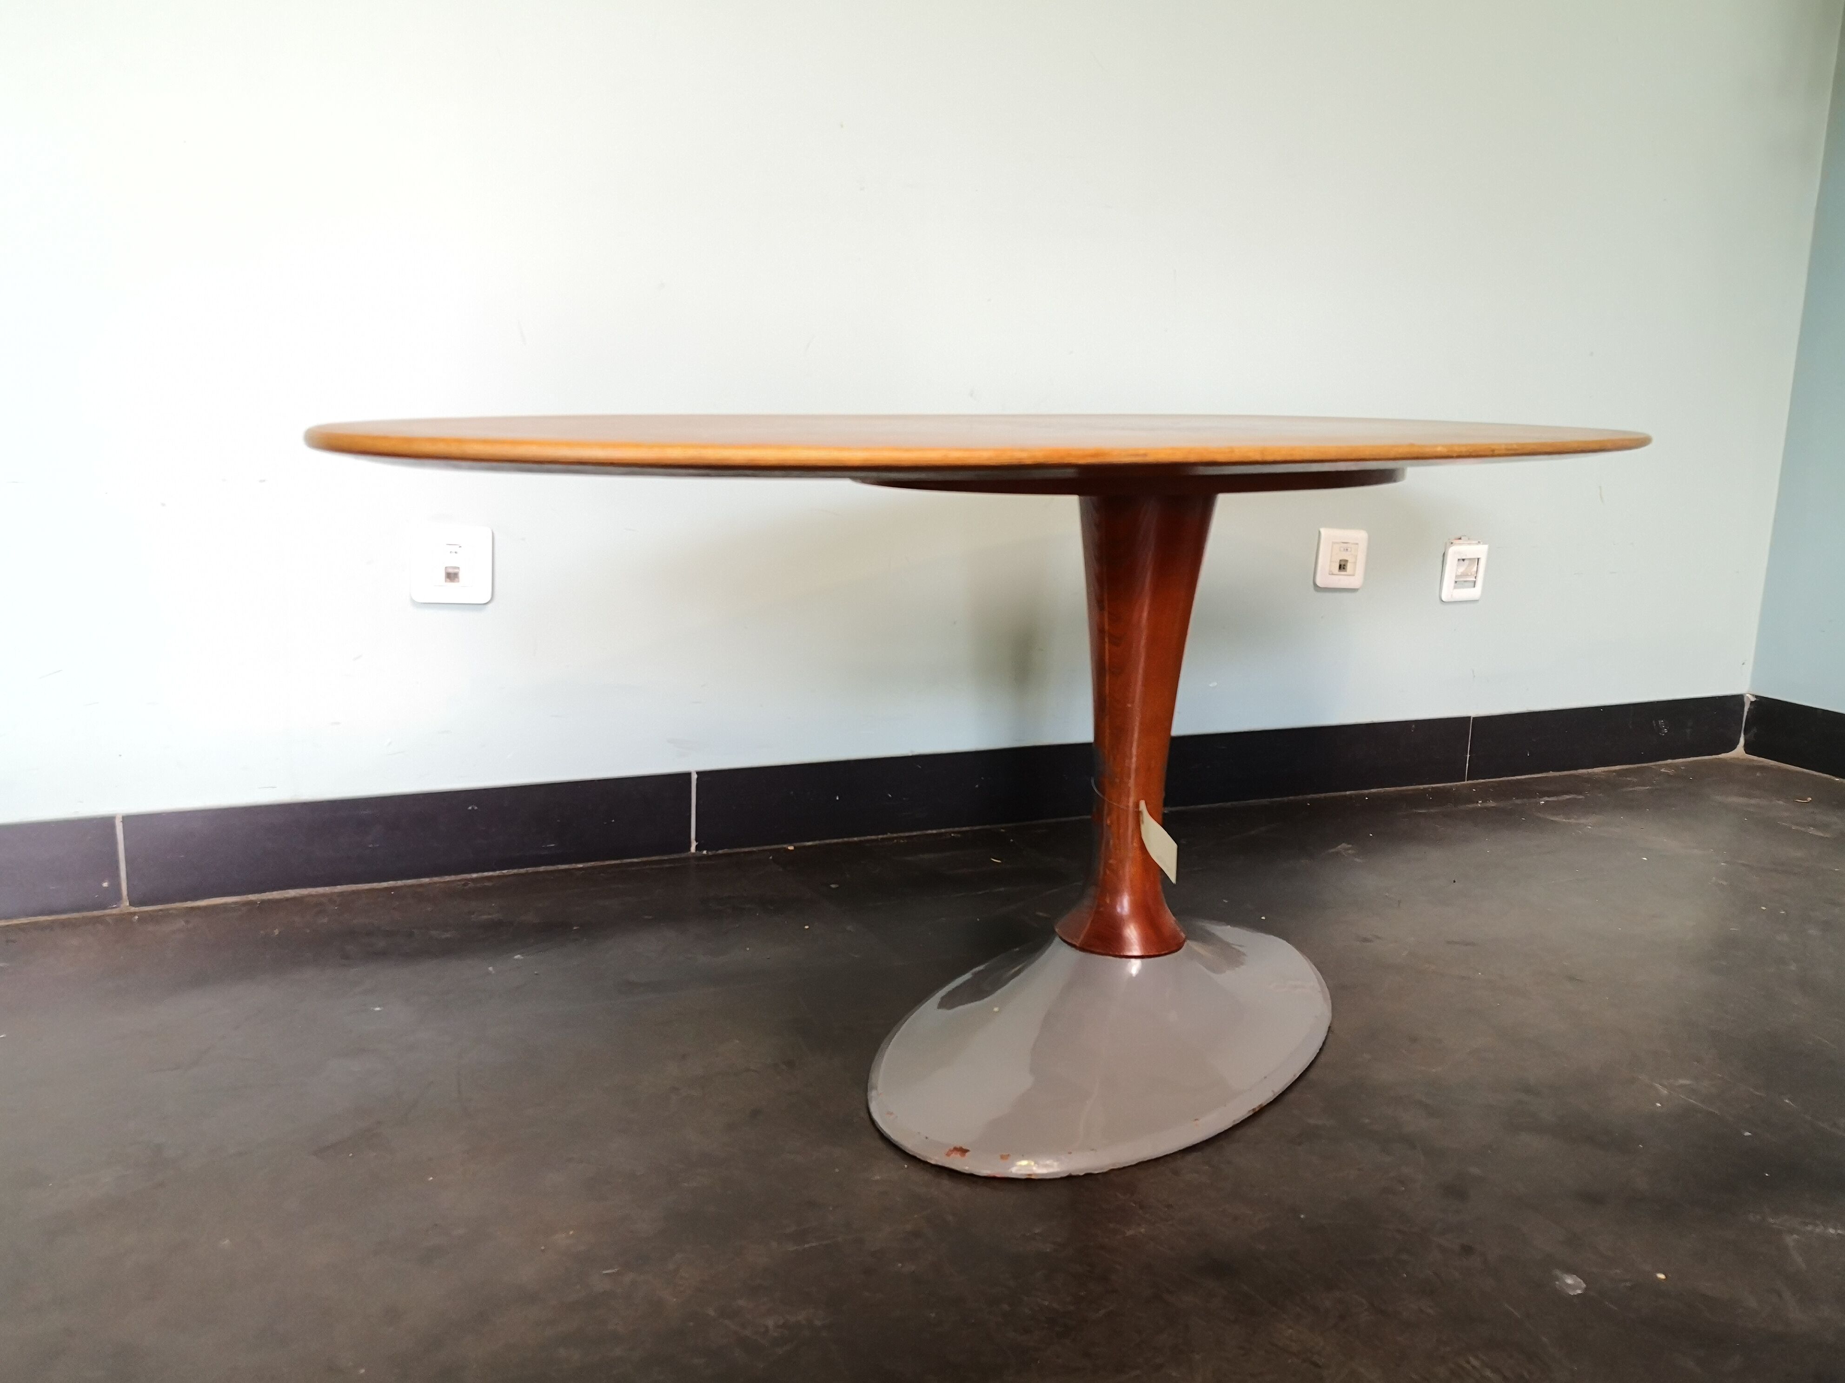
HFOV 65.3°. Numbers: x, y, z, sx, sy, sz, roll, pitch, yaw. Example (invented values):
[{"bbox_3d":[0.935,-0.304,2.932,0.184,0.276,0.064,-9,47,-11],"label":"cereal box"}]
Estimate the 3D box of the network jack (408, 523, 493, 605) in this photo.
[{"bbox_3d":[-0.507,-0.138,1.550,0.082,0.082,0.011,-3,12,-23],"label":"network jack"}]

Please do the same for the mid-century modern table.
[{"bbox_3d":[0.180,0.037,1.225,0.714,0.524,1.459,8,13,32],"label":"mid-century modern table"}]

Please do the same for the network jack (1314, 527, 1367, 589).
[{"bbox_3d":[0.582,-0.186,2.011,0.082,0.082,0.011,-3,12,-23],"label":"network jack"}]

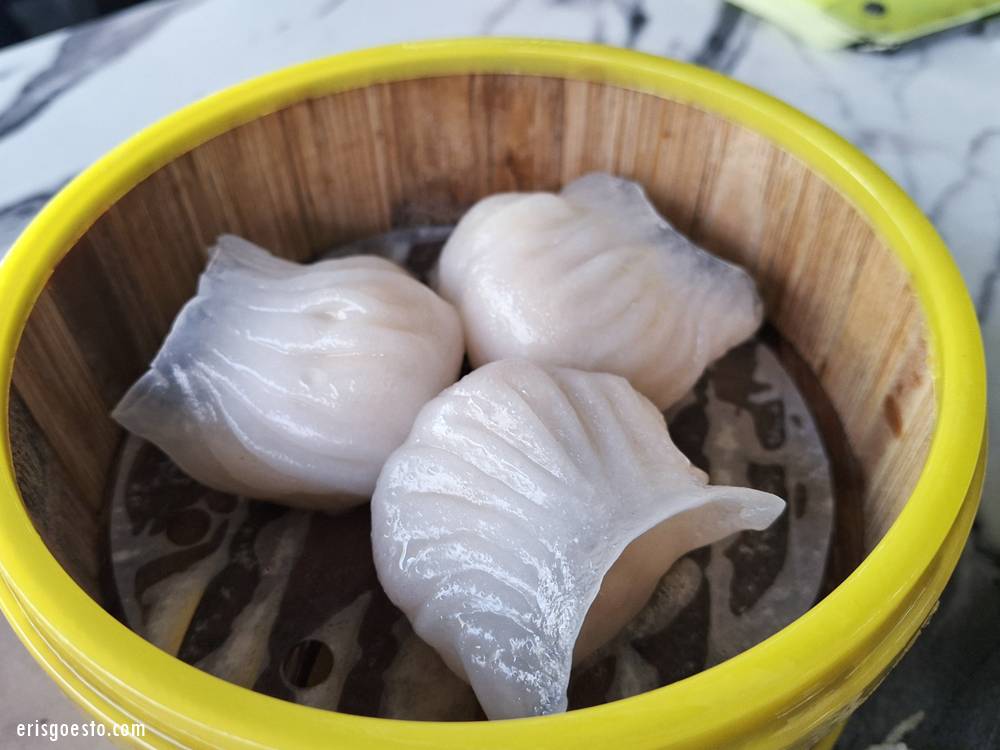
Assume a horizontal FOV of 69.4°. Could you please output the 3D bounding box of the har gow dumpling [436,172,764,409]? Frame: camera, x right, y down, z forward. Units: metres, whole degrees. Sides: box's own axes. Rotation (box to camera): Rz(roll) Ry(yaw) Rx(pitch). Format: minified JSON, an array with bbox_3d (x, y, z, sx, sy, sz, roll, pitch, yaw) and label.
[{"bbox_3d":[0.017,-0.018,0.153,0.051,0.031,0.059,-30,55,-22],"label":"har gow dumpling"}]

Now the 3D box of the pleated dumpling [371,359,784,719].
[{"bbox_3d":[0.008,0.020,0.120,0.056,0.031,0.052,-32,55,-23],"label":"pleated dumpling"}]

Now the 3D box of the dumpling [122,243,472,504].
[{"bbox_3d":[-0.038,-0.004,0.142,0.058,0.031,0.056,6,50,6],"label":"dumpling"}]

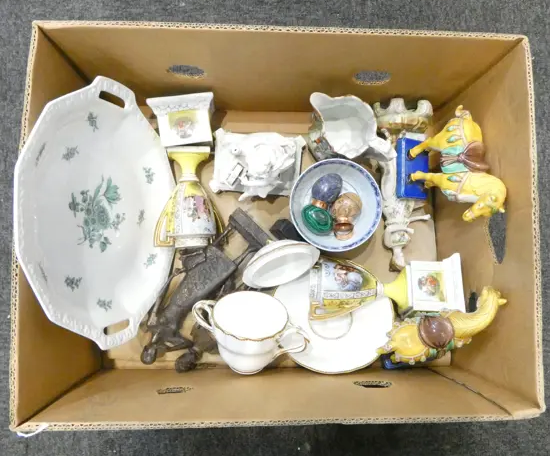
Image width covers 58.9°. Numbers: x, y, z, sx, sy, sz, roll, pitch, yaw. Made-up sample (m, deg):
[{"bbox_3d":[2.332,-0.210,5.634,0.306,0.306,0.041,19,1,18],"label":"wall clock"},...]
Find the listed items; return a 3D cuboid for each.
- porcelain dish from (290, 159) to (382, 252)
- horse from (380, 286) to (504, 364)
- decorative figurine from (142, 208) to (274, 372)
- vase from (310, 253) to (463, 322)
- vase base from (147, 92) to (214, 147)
[{"bbox_3d":[0.081,-0.029,0.670,0.121,0.057,0.121,0,85,-3],"label":"porcelain dish"},{"bbox_3d":[0.204,0.129,0.620,0.130,0.148,0.060,-9,69,-6],"label":"horse"},{"bbox_3d":[-0.089,0.084,0.643,0.107,0.075,0.215,38,84,1],"label":"decorative figurine"},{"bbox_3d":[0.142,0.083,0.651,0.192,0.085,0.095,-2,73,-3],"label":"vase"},{"bbox_3d":[-0.119,-0.138,0.660,0.085,0.085,0.063,-8,91,-3],"label":"vase base"}]

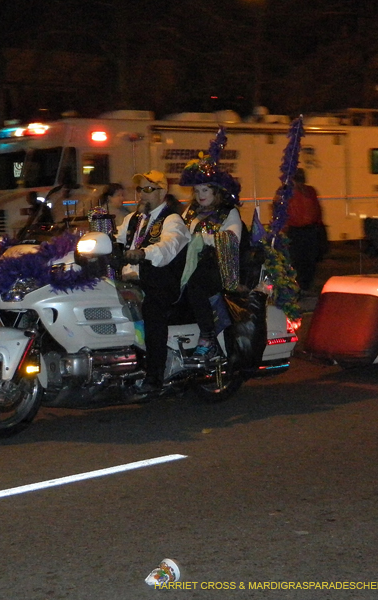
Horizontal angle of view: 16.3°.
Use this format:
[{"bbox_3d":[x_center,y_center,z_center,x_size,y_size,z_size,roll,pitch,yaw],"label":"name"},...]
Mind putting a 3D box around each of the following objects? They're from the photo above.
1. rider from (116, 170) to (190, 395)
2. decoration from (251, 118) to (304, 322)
[{"bbox_3d":[-0.286,-0.150,8.760,0.720,1.430,0.700,-4,7,-38],"label":"rider"},{"bbox_3d":[0.632,-0.596,9.400,0.360,1.450,0.280,-4,7,-38],"label":"decoration"}]

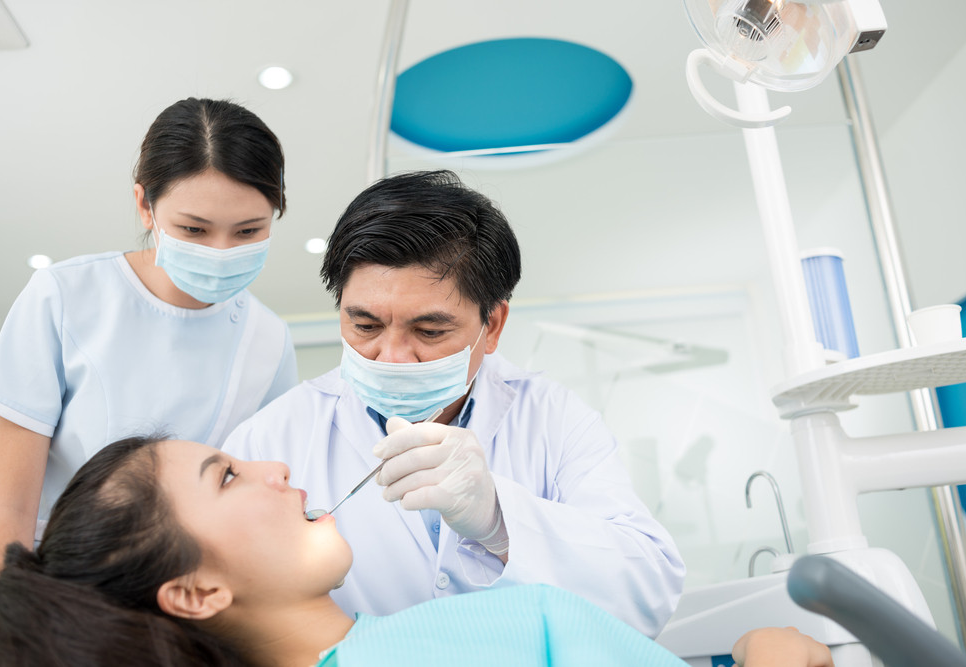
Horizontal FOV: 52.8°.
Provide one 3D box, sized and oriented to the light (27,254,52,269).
[{"bbox_3d":[-1.538,-0.249,3.380,0.097,0.030,0.097,2,-32,1],"label":"light"}]

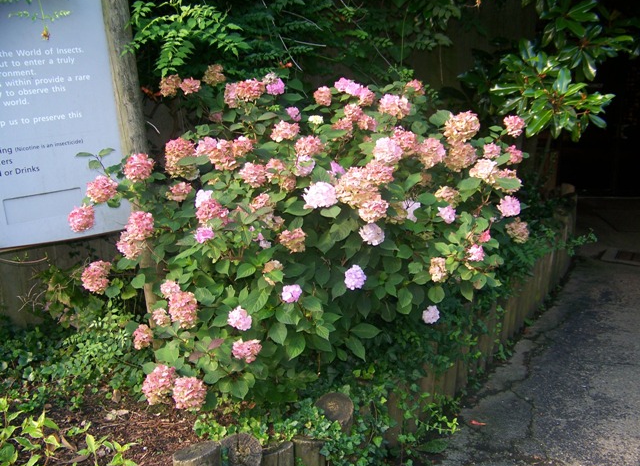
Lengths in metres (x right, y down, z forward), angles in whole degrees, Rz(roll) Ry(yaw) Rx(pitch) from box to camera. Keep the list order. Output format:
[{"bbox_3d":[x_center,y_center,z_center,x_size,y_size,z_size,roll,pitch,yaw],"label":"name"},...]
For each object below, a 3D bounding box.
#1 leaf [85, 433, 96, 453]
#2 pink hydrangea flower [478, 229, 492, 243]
[{"bbox_3d":[-0.653,0.599,1.840,0.030,0.055,0.030,-11,22,-22],"label":"leaf"},{"bbox_3d":[0.685,0.015,2.680,0.056,0.054,0.055,2,18,14],"label":"pink hydrangea flower"}]

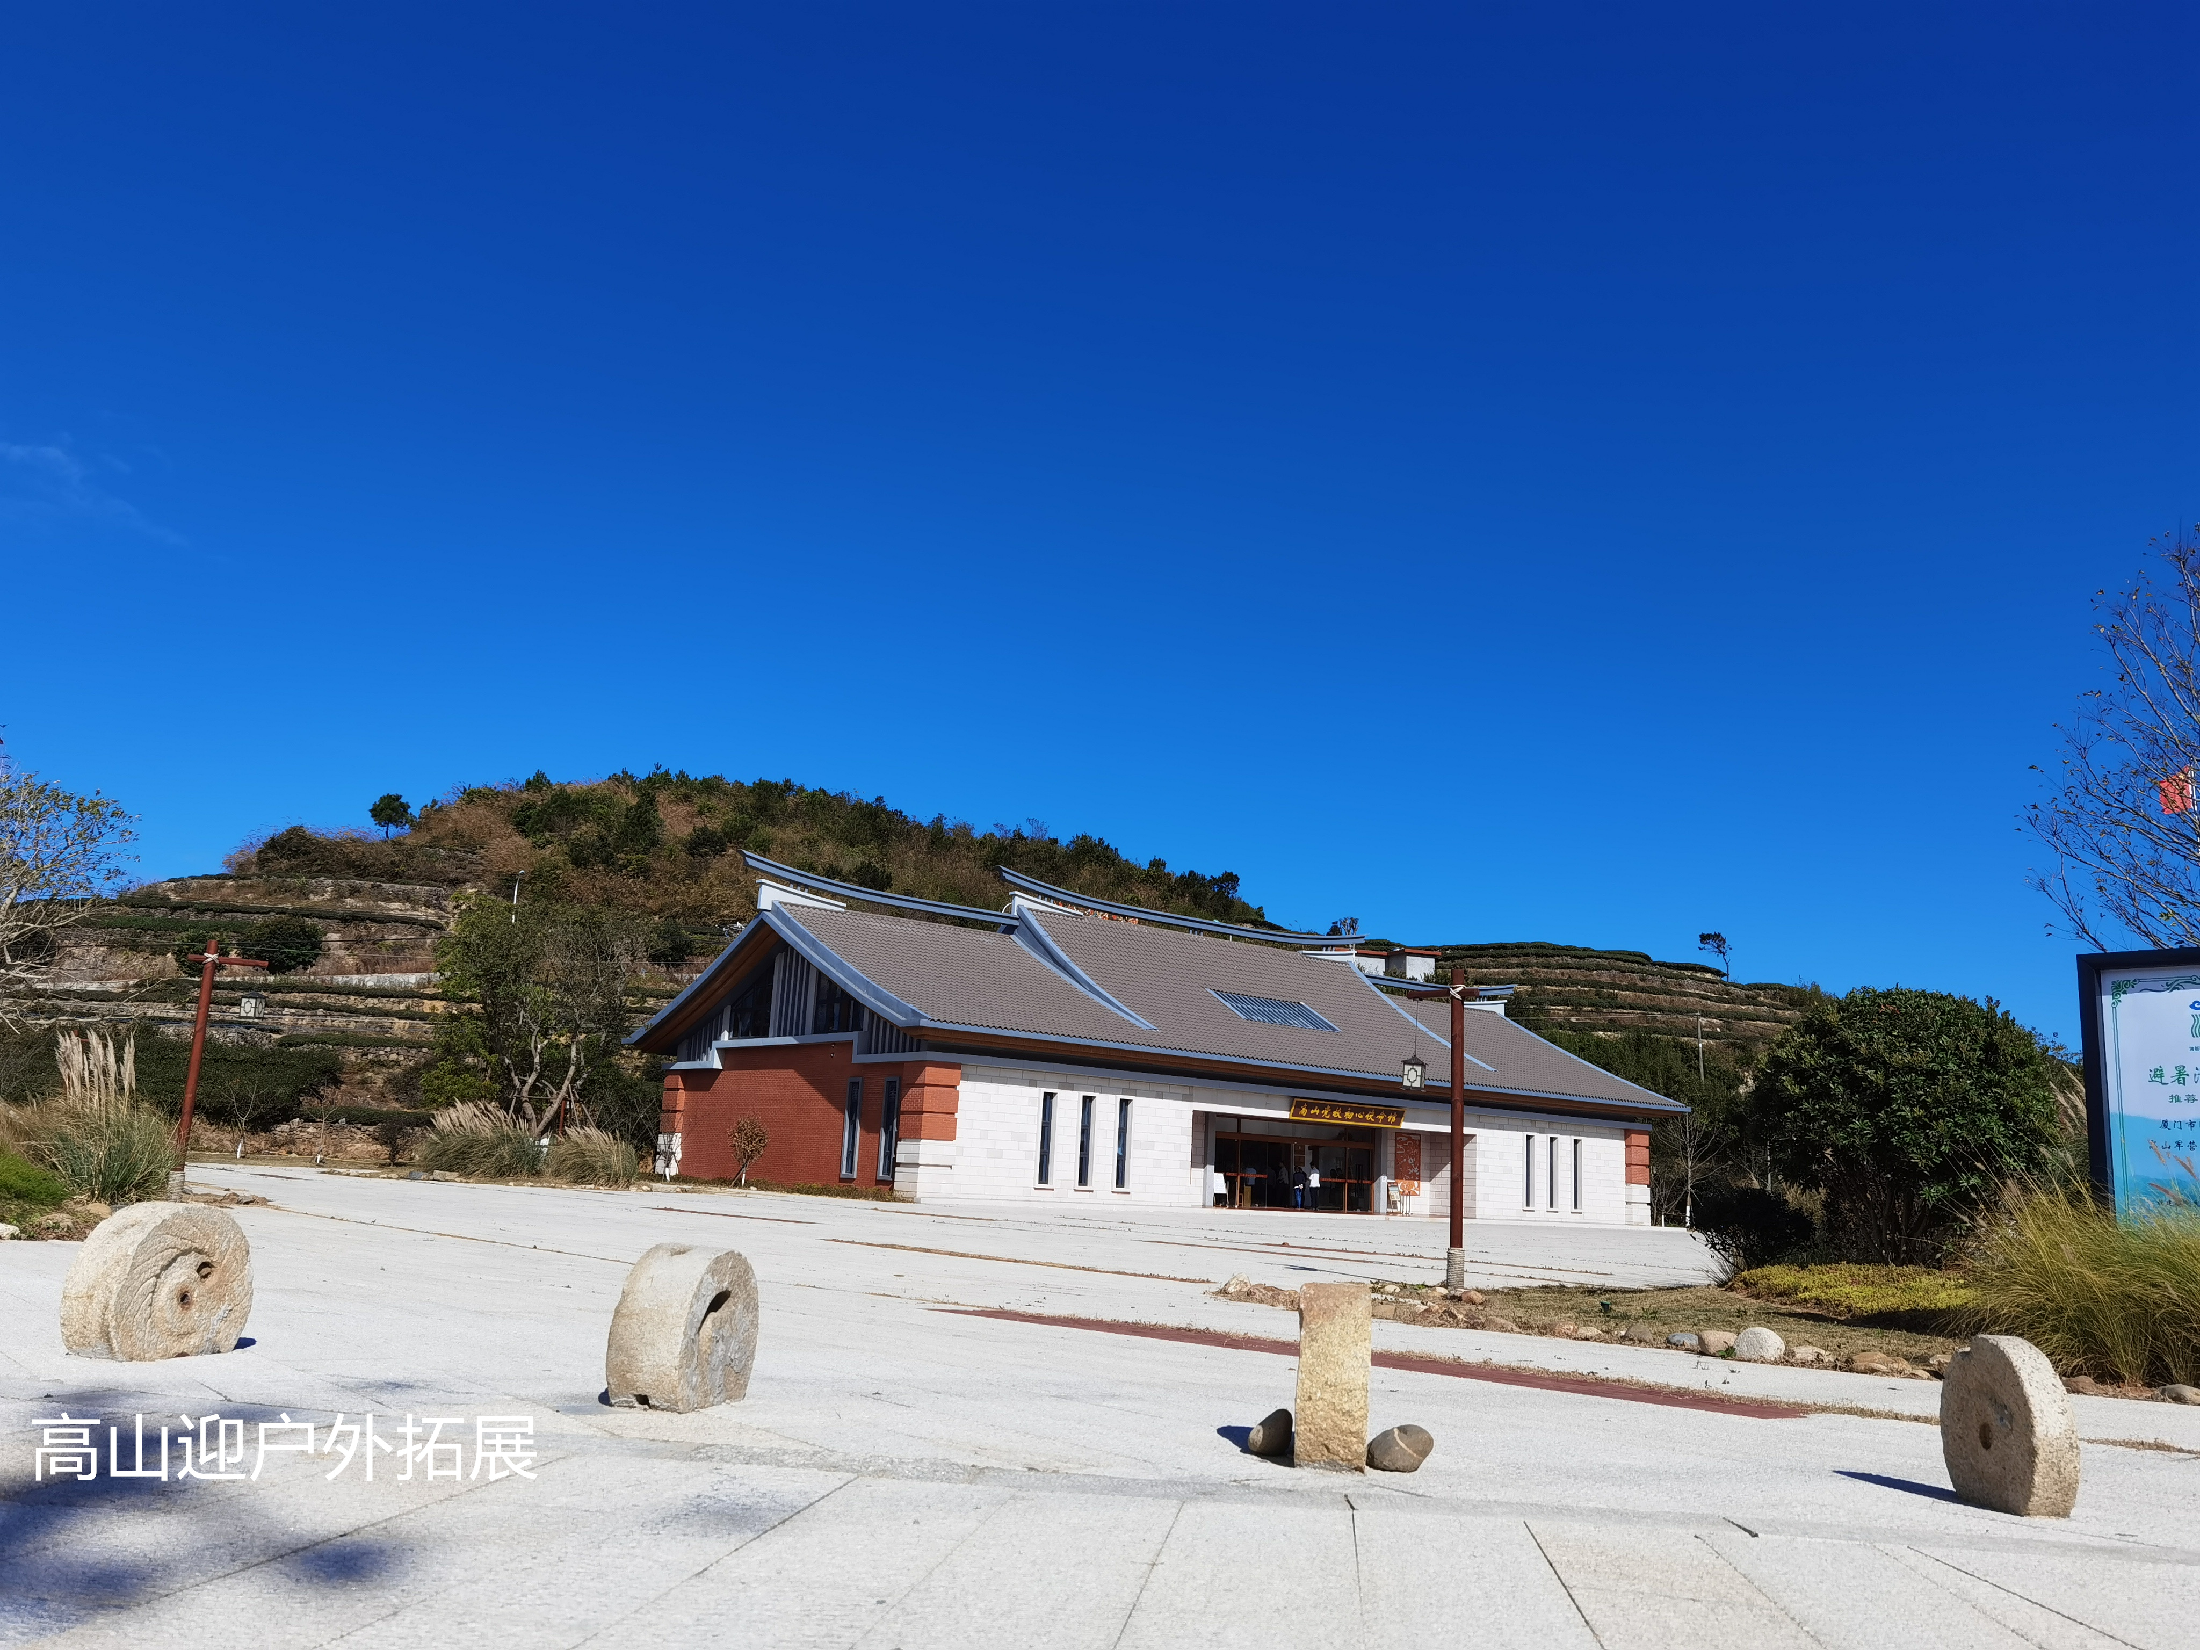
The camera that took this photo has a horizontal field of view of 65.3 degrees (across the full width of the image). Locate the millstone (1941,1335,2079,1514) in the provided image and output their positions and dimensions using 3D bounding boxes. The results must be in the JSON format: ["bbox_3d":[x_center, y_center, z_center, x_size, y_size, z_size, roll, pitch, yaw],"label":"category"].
[{"bbox_3d":[4.284,2.815,8.116,0.189,0.748,0.864,3,-12,1],"label":"millstone"}]

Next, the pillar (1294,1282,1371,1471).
[{"bbox_3d":[1.114,2.608,8.168,0.327,0.841,0.270,1,-12,11],"label":"pillar"}]

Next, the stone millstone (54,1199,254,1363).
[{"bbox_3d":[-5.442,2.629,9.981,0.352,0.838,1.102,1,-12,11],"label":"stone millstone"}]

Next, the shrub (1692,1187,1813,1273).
[{"bbox_3d":[12.512,7.755,32.831,2.322,1.612,2.089,-1,-12,21],"label":"shrub"}]

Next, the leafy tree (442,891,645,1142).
[{"bbox_3d":[-18.549,6.933,56.898,6.503,8.977,5.853,7,-12,-17],"label":"leafy tree"}]

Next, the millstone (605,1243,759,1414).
[{"bbox_3d":[-2.194,2.660,9.139,0.401,0.781,0.949,0,-12,13],"label":"millstone"}]

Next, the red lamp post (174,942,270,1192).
[{"bbox_3d":[-14.203,3.964,27.418,1.170,4.159,0.360,9,-13,-25],"label":"red lamp post"}]

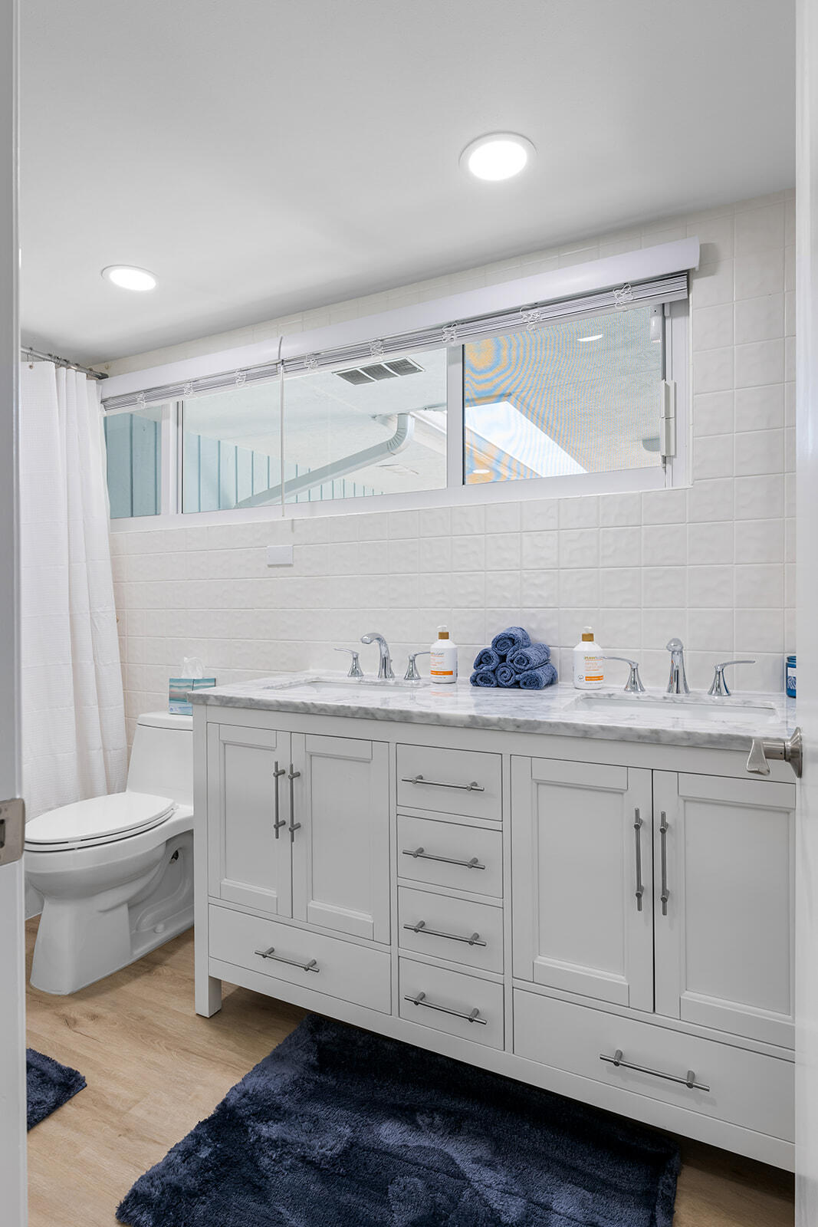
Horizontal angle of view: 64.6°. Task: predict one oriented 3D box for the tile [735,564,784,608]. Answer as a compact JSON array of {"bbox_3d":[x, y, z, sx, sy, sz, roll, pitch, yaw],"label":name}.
[{"bbox_3d":[0.884,-0.069,1.635,0.108,0.108,0.010,0,0,27],"label":"tile"}]

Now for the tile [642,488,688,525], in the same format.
[{"bbox_3d":[0.688,-0.285,1.746,0.110,0.092,0.010,0,0,27],"label":"tile"}]

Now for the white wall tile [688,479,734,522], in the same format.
[{"bbox_3d":[0.780,-0.291,1.676,0.108,0.108,0.009,0,0,27],"label":"white wall tile"}]

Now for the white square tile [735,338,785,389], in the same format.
[{"bbox_3d":[0.889,-0.632,1.645,0.110,0.110,0.010,0,0,27],"label":"white square tile"}]

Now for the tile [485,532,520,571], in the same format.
[{"bbox_3d":[0.283,-0.180,1.928,0.108,0.108,0.009,0,0,27],"label":"tile"}]

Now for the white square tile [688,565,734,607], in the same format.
[{"bbox_3d":[0.784,-0.069,1.686,0.108,0.108,0.010,0,0,27],"label":"white square tile"}]

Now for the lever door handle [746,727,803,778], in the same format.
[{"bbox_3d":[0.485,0.190,0.861,0.066,0.069,0.135,0,0,24],"label":"lever door handle"}]

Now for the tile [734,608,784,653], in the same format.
[{"bbox_3d":[0.878,0.042,1.625,0.108,0.108,0.010,0,0,27],"label":"tile"}]

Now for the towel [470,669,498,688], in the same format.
[{"bbox_3d":[0.241,0.180,1.873,0.080,0.050,0.140,0,1,27],"label":"towel"}]

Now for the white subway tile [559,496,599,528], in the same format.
[{"bbox_3d":[0.484,-0.283,1.838,0.110,0.088,0.008,0,1,27],"label":"white subway tile"}]

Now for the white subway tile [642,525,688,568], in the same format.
[{"bbox_3d":[0.688,-0.182,1.746,0.110,0.110,0.010,0,0,27],"label":"white subway tile"}]

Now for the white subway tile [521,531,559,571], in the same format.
[{"bbox_3d":[0.385,-0.182,1.889,0.108,0.108,0.010,0,0,27],"label":"white subway tile"}]

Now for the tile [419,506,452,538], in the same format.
[{"bbox_3d":[0.085,-0.282,2.023,0.108,0.087,0.010,0,0,27],"label":"tile"}]

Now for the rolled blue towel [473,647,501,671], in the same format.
[{"bbox_3d":[0.248,0.128,1.861,0.072,0.060,0.150,0,0,27],"label":"rolled blue towel"}]

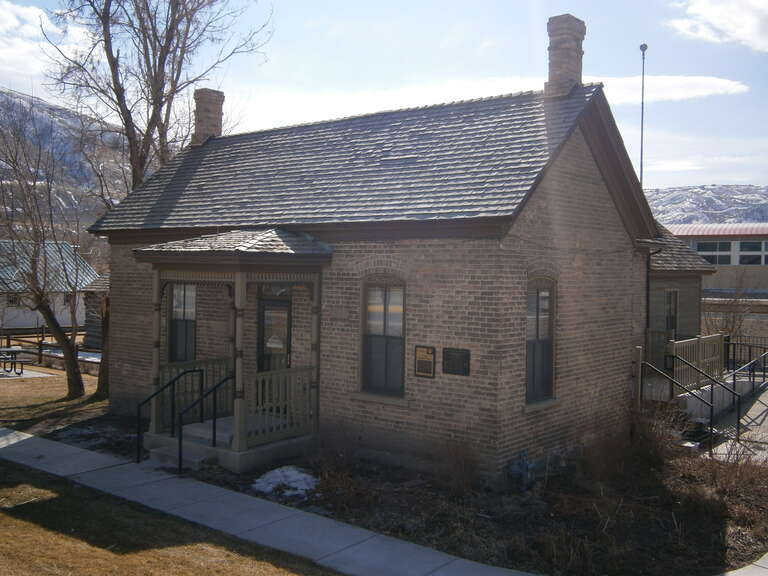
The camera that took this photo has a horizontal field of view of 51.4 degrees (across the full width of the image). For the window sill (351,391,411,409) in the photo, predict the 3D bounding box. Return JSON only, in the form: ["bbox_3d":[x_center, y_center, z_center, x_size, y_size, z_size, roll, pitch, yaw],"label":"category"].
[{"bbox_3d":[-0.033,1.709,12.239,1.164,0.122,0.150,2,2,39],"label":"window sill"}]

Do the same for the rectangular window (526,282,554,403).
[{"bbox_3d":[2.370,0.799,11.975,0.100,1.824,0.916,2,2,39],"label":"rectangular window"}]

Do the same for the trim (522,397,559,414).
[{"bbox_3d":[2.302,1.733,11.844,0.150,0.118,1.146,2,2,39],"label":"trim"}]

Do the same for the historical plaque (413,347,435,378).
[{"bbox_3d":[0.597,1.081,11.665,0.379,0.459,0.035,2,2,39],"label":"historical plaque"}]

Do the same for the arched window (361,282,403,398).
[{"bbox_3d":[-0.017,0.769,12.284,0.851,1.754,0.100,2,2,39],"label":"arched window"}]

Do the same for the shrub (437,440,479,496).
[{"bbox_3d":[0.939,2.292,10.200,0.530,0.700,0.490,1,2,5],"label":"shrub"}]

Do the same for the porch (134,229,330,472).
[{"bbox_3d":[-2.491,0.873,12.876,2.540,3.725,2.038,2,2,39],"label":"porch"}]

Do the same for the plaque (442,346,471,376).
[{"bbox_3d":[1.025,1.048,11.318,0.468,0.383,0.035,2,2,39],"label":"plaque"}]

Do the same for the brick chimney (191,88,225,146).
[{"bbox_3d":[-4.051,-3.863,18.325,0.520,1.268,0.554,2,2,39],"label":"brick chimney"}]

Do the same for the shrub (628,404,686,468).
[{"bbox_3d":[4.479,2.432,13.080,0.820,0.880,0.800,2,2,39],"label":"shrub"}]

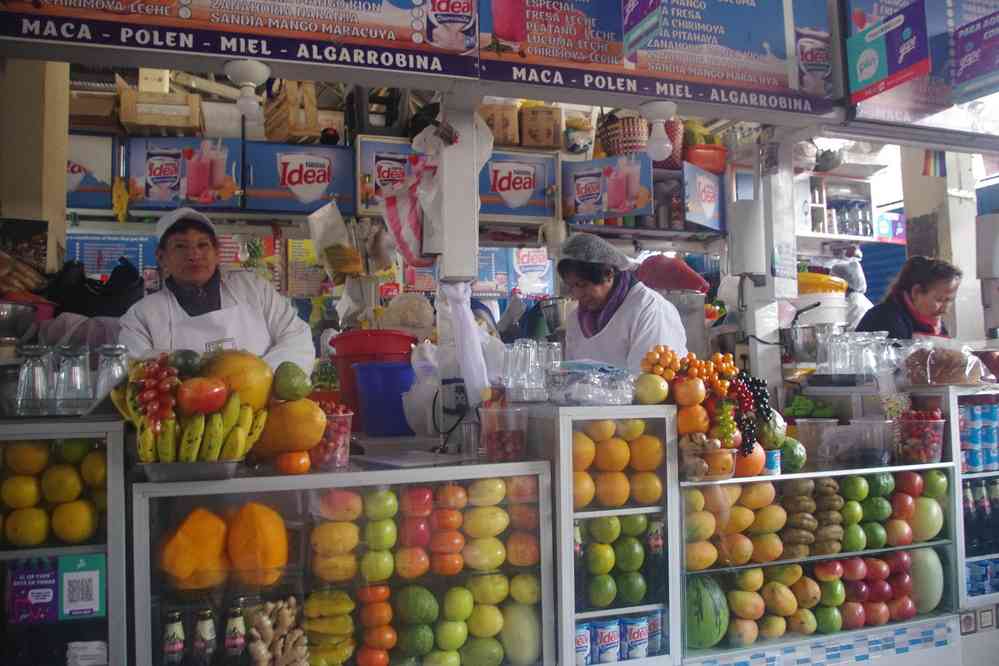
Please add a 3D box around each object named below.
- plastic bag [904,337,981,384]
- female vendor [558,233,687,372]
[{"bbox_3d":[1.508,0.099,2.550,0.280,0.150,0.200,0,-1,-19],"label":"plastic bag"},{"bbox_3d":[0.419,0.444,2.363,0.500,1.520,0.420,-2,-2,35],"label":"female vendor"}]

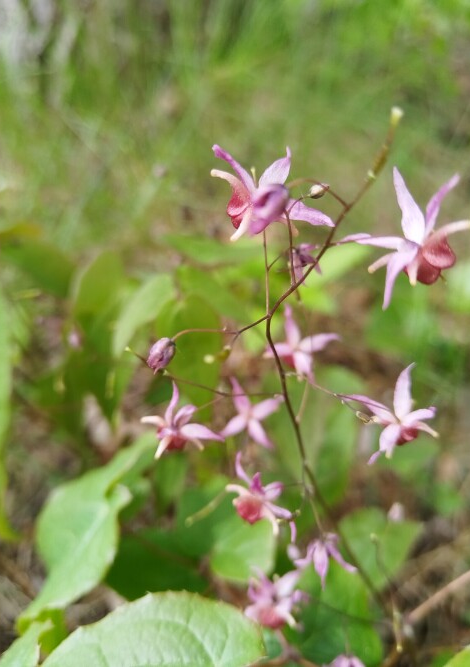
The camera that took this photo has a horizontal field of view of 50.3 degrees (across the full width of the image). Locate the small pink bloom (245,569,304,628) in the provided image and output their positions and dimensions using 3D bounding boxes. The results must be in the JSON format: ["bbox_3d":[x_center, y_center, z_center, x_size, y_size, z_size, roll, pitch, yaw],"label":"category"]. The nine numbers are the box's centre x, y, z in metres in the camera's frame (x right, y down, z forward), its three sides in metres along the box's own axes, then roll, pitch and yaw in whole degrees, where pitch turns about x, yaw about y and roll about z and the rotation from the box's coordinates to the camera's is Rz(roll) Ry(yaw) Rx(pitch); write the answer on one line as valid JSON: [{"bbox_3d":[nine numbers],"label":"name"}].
[{"bbox_3d":[0.019,0.127,0.240,0.029,0.030,0.023,5,39,8],"label":"small pink bloom"}]

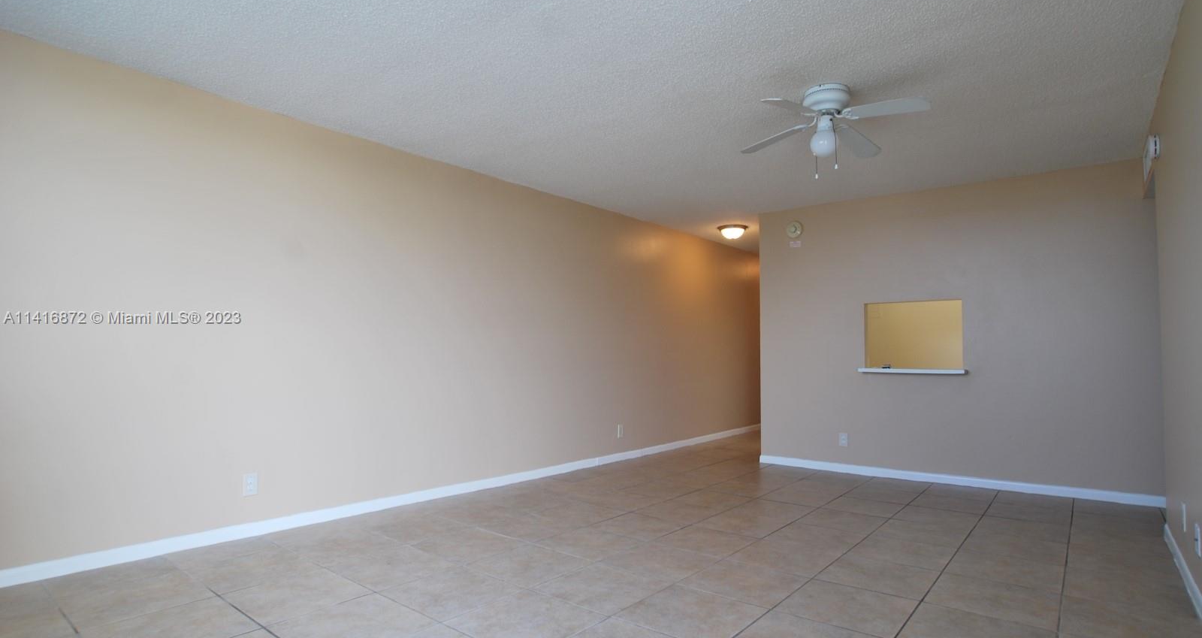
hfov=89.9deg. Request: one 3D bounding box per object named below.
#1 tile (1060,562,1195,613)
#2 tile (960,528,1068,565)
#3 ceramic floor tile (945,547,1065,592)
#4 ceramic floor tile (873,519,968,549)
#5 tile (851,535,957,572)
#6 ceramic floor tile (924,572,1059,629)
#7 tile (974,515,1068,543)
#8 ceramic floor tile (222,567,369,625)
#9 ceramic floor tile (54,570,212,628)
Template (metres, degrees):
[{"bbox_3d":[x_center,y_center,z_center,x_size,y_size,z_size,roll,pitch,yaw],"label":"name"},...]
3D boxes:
[{"bbox_3d":[2.283,1.187,2.615,0.427,0.010,0.450,-3,-6,39],"label":"tile"},{"bbox_3d":[2.217,1.221,3.202,0.451,0.011,0.451,-4,-6,39],"label":"tile"},{"bbox_3d":[1.928,1.196,2.852,0.451,0.011,0.451,-4,-6,39],"label":"ceramic floor tile"},{"bbox_3d":[1.849,1.238,3.474,0.447,0.010,0.447,-4,-6,39],"label":"ceramic floor tile"},{"bbox_3d":[1.577,1.218,3.140,0.451,0.011,0.451,-4,-6,39],"label":"tile"},{"bbox_3d":[1.627,1.164,2.491,0.447,0.010,0.447,-4,-6,39],"label":"ceramic floor tile"},{"bbox_3d":[2.485,1.242,3.538,0.447,0.010,0.447,-4,-6,39],"label":"tile"},{"bbox_3d":[-1.283,1.175,2.555,0.450,0.010,0.450,-3,-6,39],"label":"ceramic floor tile"},{"bbox_3d":[-1.930,1.171,2.514,0.450,0.010,0.450,-3,-6,39],"label":"ceramic floor tile"}]

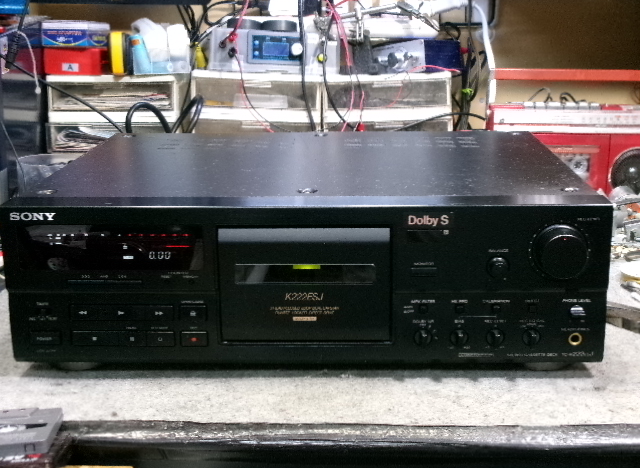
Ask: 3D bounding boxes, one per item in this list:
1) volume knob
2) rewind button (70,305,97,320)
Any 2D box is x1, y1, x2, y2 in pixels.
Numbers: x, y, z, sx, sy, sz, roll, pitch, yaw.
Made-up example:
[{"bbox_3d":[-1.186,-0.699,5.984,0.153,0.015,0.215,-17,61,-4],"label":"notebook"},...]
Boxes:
[{"bbox_3d":[0.168,0.014,0.678,0.038,0.038,0.018,0,14,2],"label":"volume knob"},{"bbox_3d":[-0.171,0.057,0.712,0.017,0.011,0.006,0,14,2],"label":"rewind button"}]

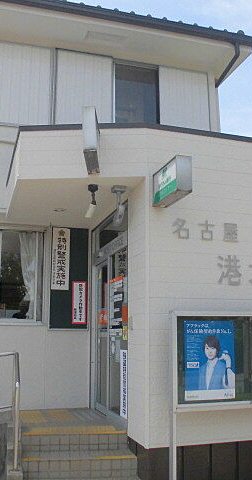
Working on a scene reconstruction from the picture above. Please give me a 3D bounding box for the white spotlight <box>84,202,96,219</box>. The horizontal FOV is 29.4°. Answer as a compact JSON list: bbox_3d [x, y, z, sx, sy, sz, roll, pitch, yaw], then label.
[{"bbox_3d":[-0.372,-0.307,5.090,0.075,0.155,0.075,27,5,31],"label":"white spotlight"}]

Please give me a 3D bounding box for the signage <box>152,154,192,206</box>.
[{"bbox_3d":[0.436,-0.543,4.592,0.145,0.330,0.560,4,-12,-19],"label":"signage"}]

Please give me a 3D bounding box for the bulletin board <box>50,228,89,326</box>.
[{"bbox_3d":[-0.804,0.540,6.841,0.530,1.420,0.045,3,-11,-15],"label":"bulletin board"}]

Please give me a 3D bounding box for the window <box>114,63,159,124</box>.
[{"bbox_3d":[0.163,-2.035,6.990,0.670,1.170,0.100,3,-11,-15],"label":"window"}]

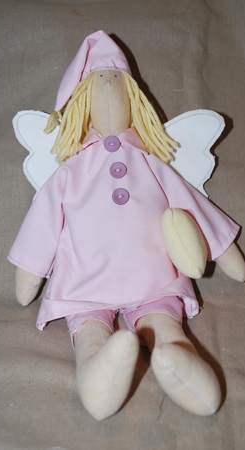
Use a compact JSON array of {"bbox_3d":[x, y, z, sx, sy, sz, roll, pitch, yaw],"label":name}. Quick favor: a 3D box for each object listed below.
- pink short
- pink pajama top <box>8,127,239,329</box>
[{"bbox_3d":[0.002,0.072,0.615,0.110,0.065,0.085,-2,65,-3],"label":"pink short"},{"bbox_3d":[0.000,0.002,0.640,0.225,0.075,0.200,-4,77,-3],"label":"pink pajama top"}]

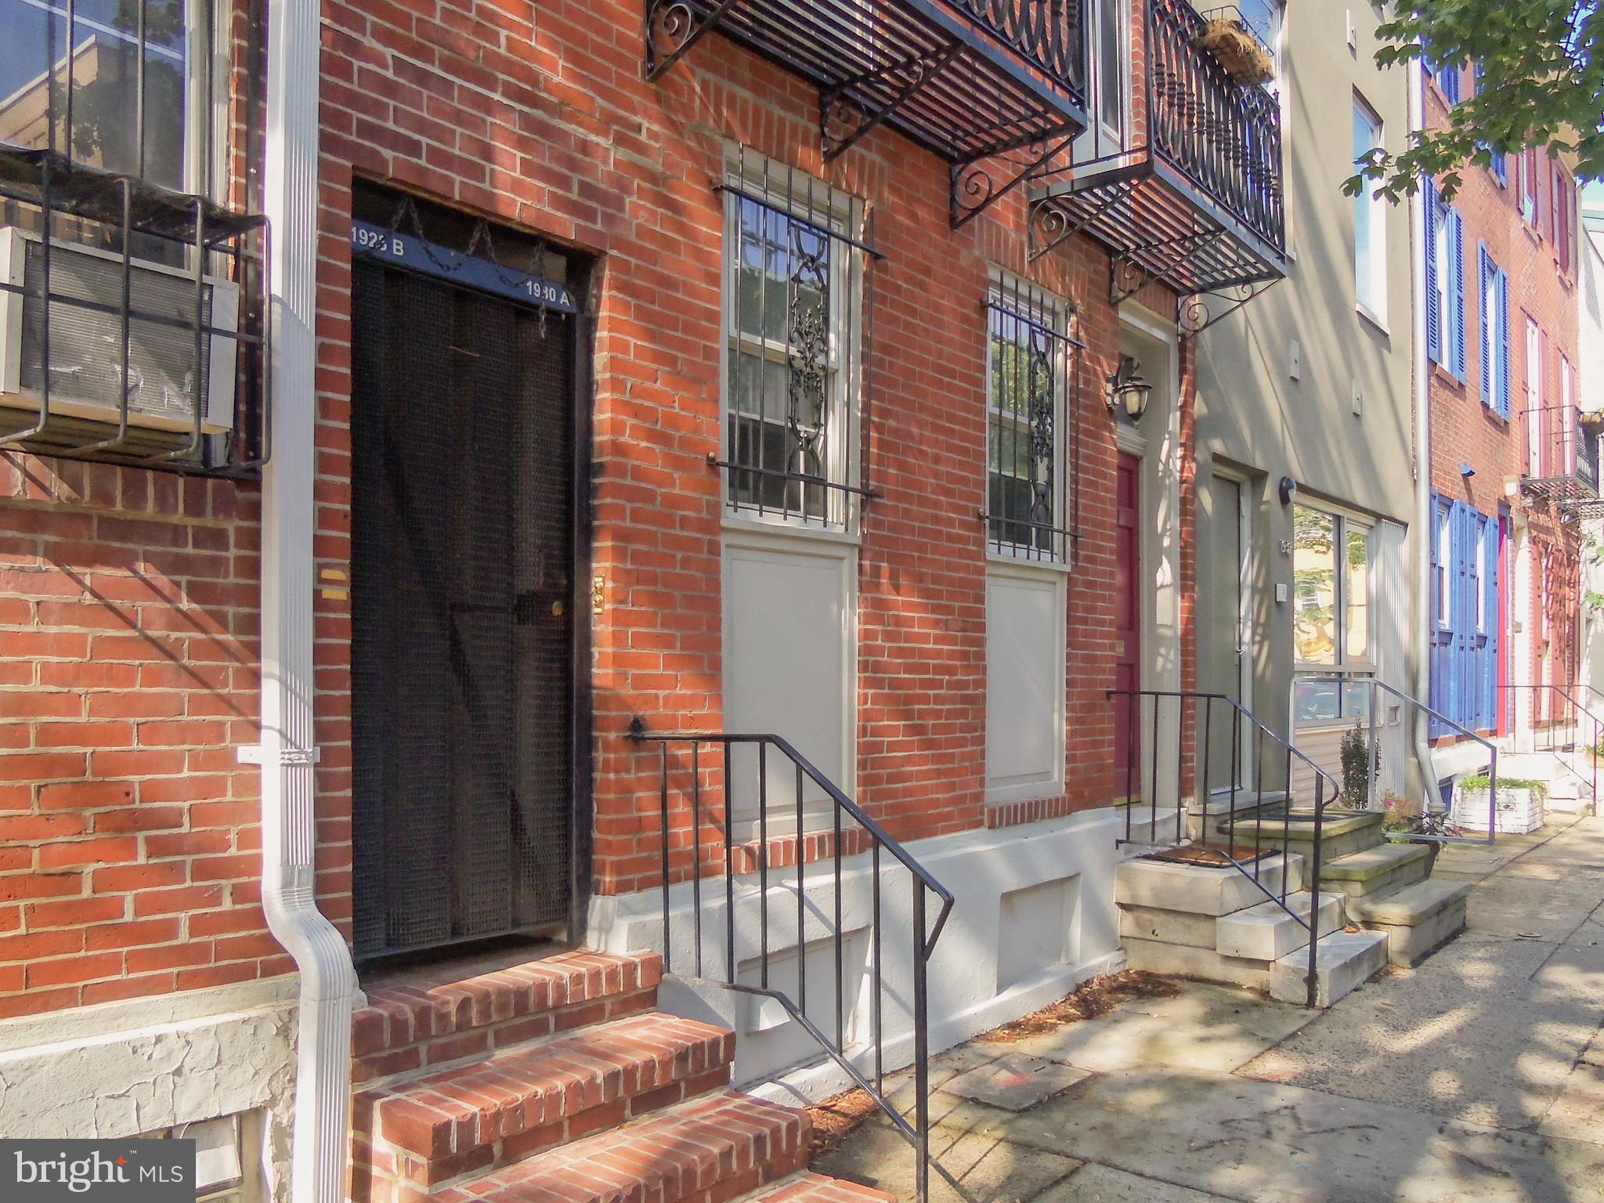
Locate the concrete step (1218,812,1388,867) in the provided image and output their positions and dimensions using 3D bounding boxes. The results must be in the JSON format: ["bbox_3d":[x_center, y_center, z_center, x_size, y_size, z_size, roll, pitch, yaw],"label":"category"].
[{"bbox_3d":[3.194,1.487,8.316,0.665,0.189,1.400,-2,-4,38],"label":"concrete step"}]

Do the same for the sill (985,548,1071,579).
[{"bbox_3d":[1.125,-0.190,6.500,0.090,0.052,0.880,-2,-4,38],"label":"sill"}]

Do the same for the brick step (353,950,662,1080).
[{"bbox_3d":[-0.891,1.150,3.683,0.304,0.180,1.051,-2,-4,38],"label":"brick step"}]

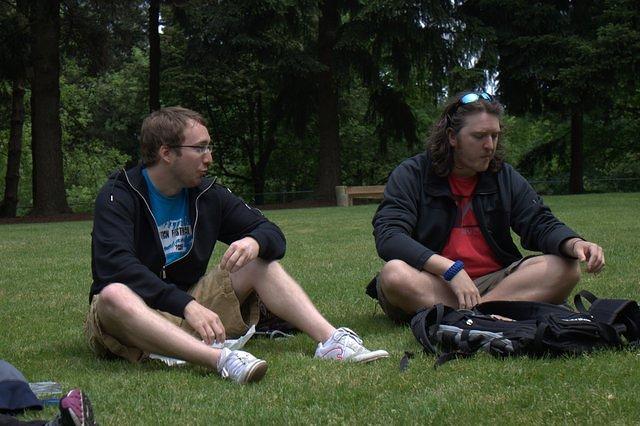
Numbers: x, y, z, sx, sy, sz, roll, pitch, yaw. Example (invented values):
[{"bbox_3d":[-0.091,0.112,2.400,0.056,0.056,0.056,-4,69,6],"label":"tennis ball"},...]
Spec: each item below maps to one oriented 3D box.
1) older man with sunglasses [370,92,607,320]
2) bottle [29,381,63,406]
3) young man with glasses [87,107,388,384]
[{"bbox_3d":[0.550,-0.007,4.240,0.760,0.820,0.640,-1,4,-20],"label":"older man with sunglasses"},{"bbox_3d":[-0.810,0.505,3.400,0.210,0.070,0.070,0,3,0],"label":"bottle"},{"bbox_3d":[-0.325,0.070,3.860,0.680,0.820,0.890,-3,5,-40],"label":"young man with glasses"}]

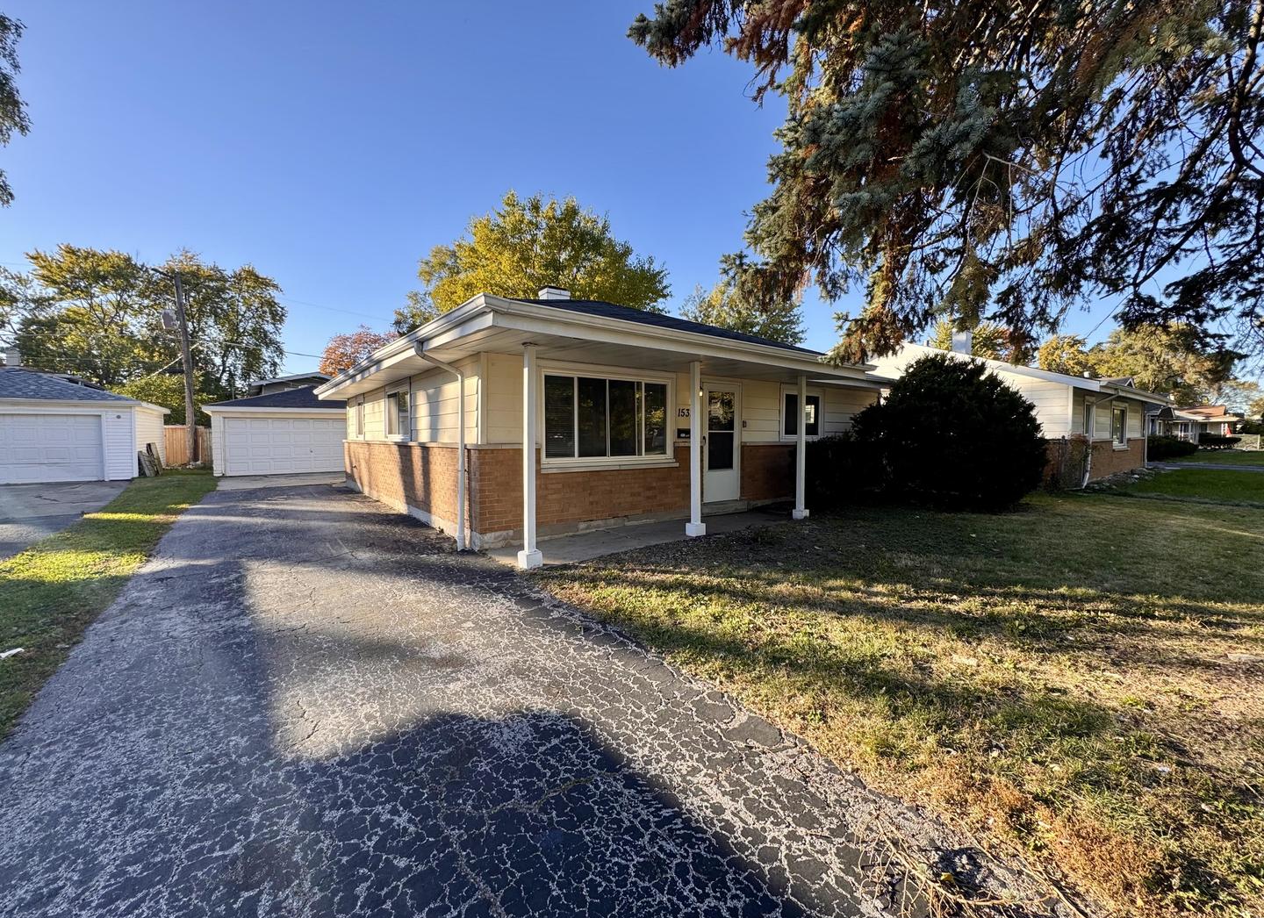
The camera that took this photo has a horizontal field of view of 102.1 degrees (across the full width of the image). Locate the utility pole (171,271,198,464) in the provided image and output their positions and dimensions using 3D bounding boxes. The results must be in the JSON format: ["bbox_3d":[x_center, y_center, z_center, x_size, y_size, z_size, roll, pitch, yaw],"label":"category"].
[{"bbox_3d":[-20.769,-4.223,23.791,0.380,8.877,0.380,-4,3,-37],"label":"utility pole"}]

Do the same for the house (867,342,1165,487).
[{"bbox_3d":[11.628,-1.540,17.983,9.300,4.080,9.050,-2,3,-37],"label":"house"}]

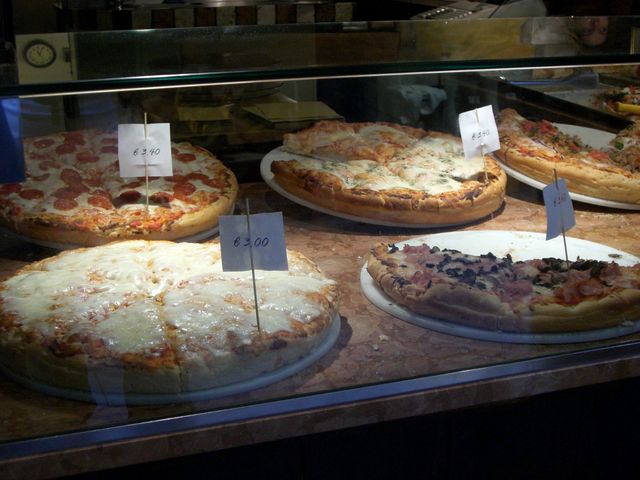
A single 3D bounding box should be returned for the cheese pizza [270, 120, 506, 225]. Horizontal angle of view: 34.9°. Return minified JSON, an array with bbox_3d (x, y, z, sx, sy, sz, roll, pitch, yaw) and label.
[{"bbox_3d":[0.110,-0.115,1.636,0.374,0.037,0.374,8,24,3],"label":"cheese pizza"}]

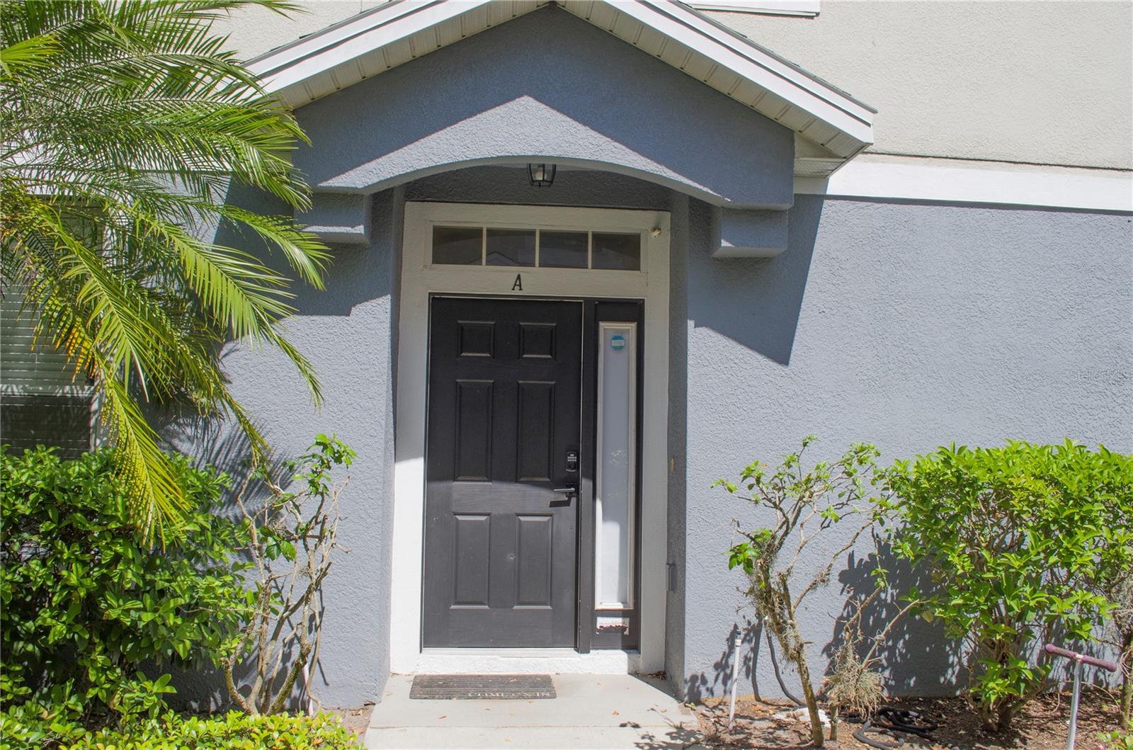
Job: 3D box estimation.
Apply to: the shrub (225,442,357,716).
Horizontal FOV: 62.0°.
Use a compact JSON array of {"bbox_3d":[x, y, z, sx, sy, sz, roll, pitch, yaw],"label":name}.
[{"bbox_3d":[-1.287,0.954,4.386,0.610,1.360,0.550,2,-4,-4],"label":"shrub"}]

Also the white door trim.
[{"bbox_3d":[-0.186,0.353,5.522,1.570,2.700,0.150,2,-4,-4],"label":"white door trim"}]

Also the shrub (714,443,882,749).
[{"bbox_3d":[1.092,0.987,4.364,0.800,1.400,0.650,2,-4,-4],"label":"shrub"}]

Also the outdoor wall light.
[{"bbox_3d":[-0.134,-1.137,5.176,0.170,0.230,0.170,2,-4,-4],"label":"outdoor wall light"}]

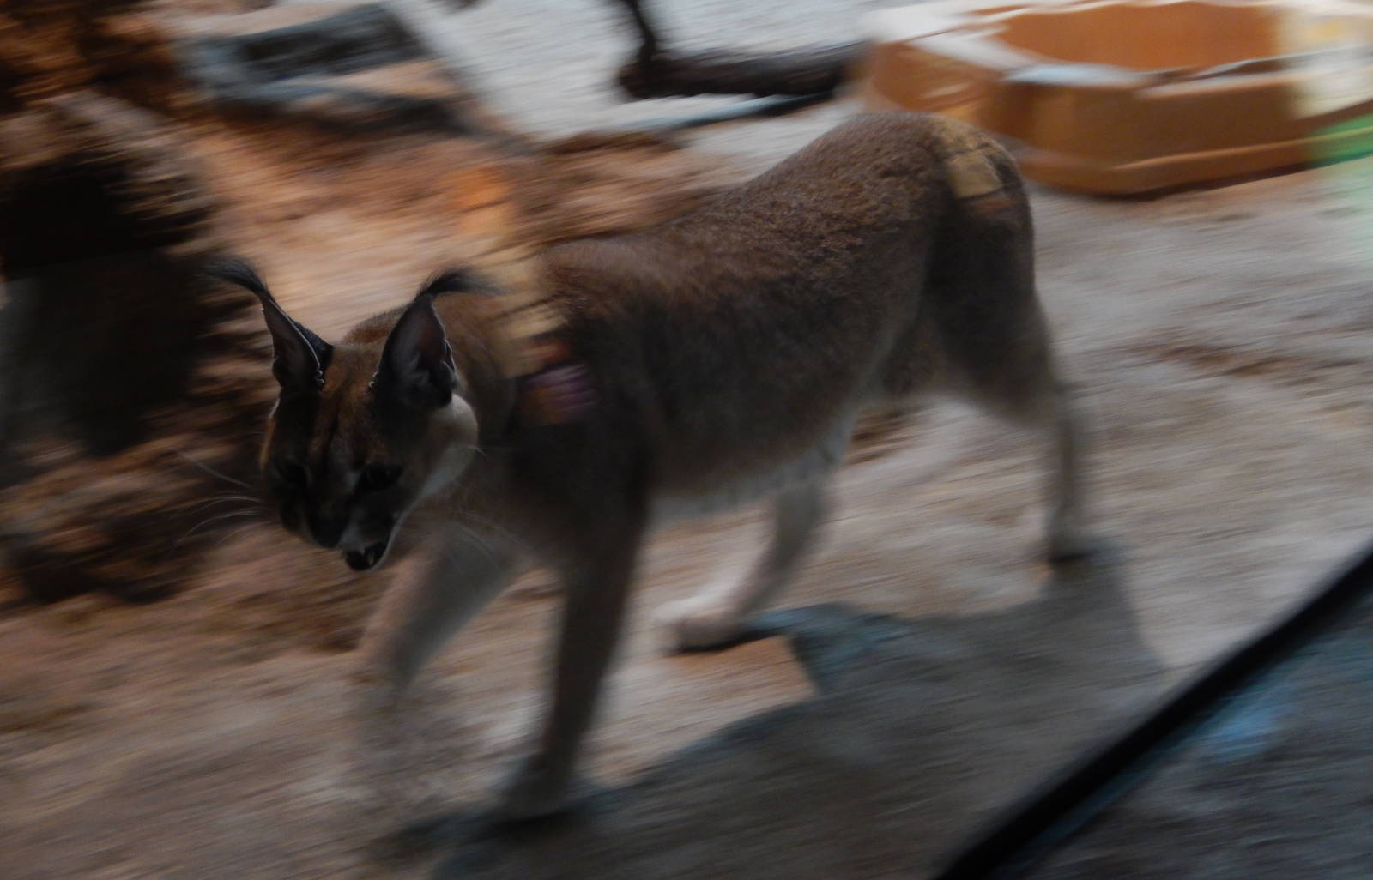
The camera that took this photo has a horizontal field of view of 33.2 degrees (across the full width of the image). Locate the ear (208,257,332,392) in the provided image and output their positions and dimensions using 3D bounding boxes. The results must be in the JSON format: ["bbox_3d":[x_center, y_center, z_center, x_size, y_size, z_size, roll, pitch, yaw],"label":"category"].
[{"bbox_3d":[-0.267,-0.073,1.490,0.050,0.100,0.042,-15,21,31],"label":"ear"}]

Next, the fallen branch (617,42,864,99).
[{"bbox_3d":[0.098,-0.670,4.170,0.460,0.090,0.100,-9,22,-23],"label":"fallen branch"}]

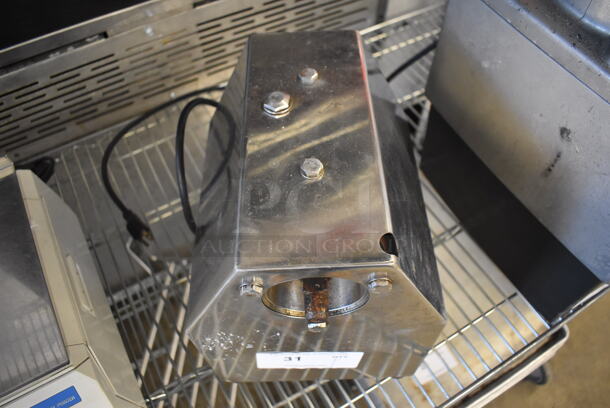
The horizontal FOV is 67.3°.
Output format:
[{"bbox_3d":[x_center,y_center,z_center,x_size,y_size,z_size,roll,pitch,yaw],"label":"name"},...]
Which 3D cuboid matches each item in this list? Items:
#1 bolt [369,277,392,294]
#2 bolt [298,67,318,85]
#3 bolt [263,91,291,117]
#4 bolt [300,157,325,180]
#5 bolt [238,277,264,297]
[{"bbox_3d":[0.050,0.055,0.301,0.015,0.015,0.005,-2,56,0],"label":"bolt"},{"bbox_3d":[0.003,-0.103,0.367,0.015,0.005,0.015,-2,56,0],"label":"bolt"},{"bbox_3d":[-0.021,-0.076,0.348,0.021,0.009,0.021,-2,56,0],"label":"bolt"},{"bbox_3d":[0.005,-0.025,0.315,0.015,0.006,0.015,-2,56,0],"label":"bolt"},{"bbox_3d":[-0.035,0.057,0.299,0.015,0.015,0.005,-2,56,0],"label":"bolt"}]

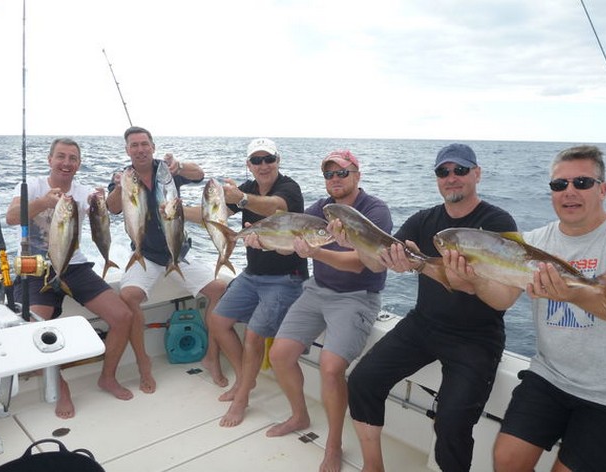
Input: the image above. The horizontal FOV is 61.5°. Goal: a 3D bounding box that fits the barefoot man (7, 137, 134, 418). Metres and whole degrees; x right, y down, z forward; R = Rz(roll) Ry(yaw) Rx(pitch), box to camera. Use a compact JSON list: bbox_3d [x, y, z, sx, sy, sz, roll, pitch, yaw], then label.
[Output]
[{"bbox_3d":[-1.304,0.228,2.934,0.650,1.500,0.660,-2,11,-16],"label":"barefoot man"}]

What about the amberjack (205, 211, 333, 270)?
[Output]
[{"bbox_3d":[-0.137,0.015,2.220,0.560,0.170,0.090,3,14,12],"label":"amberjack"}]

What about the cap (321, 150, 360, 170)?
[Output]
[{"bbox_3d":[0.185,-0.373,2.520,0.175,0.130,0.250,7,12,30],"label":"cap"}]

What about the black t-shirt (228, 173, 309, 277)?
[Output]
[{"bbox_3d":[-0.199,-0.053,2.860,0.440,0.580,0.320,3,11,11],"label":"black t-shirt"}]

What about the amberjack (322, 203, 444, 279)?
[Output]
[{"bbox_3d":[0.302,0.031,1.840,0.540,0.145,0.095,28,30,15],"label":"amberjack"}]

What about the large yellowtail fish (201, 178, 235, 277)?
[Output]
[{"bbox_3d":[-0.420,-0.042,2.500,0.135,0.480,0.080,-9,10,-7],"label":"large yellowtail fish"}]

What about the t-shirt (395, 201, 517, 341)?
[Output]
[{"bbox_3d":[0.646,0.140,2.130,0.480,0.570,0.330,6,12,27],"label":"t-shirt"}]

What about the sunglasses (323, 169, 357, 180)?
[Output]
[{"bbox_3d":[0.184,-0.302,2.500,0.148,0.050,0.150,7,12,29],"label":"sunglasses"}]

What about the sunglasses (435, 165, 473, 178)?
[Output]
[{"bbox_3d":[0.616,-0.258,2.070,0.148,0.050,0.150,8,13,33],"label":"sunglasses"}]

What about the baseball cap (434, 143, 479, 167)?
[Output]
[{"bbox_3d":[0.623,-0.329,2.080,0.175,0.130,0.250,6,9,34],"label":"baseball cap"}]

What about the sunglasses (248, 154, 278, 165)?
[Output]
[{"bbox_3d":[-0.219,-0.422,2.830,0.148,0.050,0.150,-4,11,2],"label":"sunglasses"}]

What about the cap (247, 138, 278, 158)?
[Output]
[{"bbox_3d":[-0.225,-0.483,2.830,0.175,0.130,0.250,-2,11,2],"label":"cap"}]

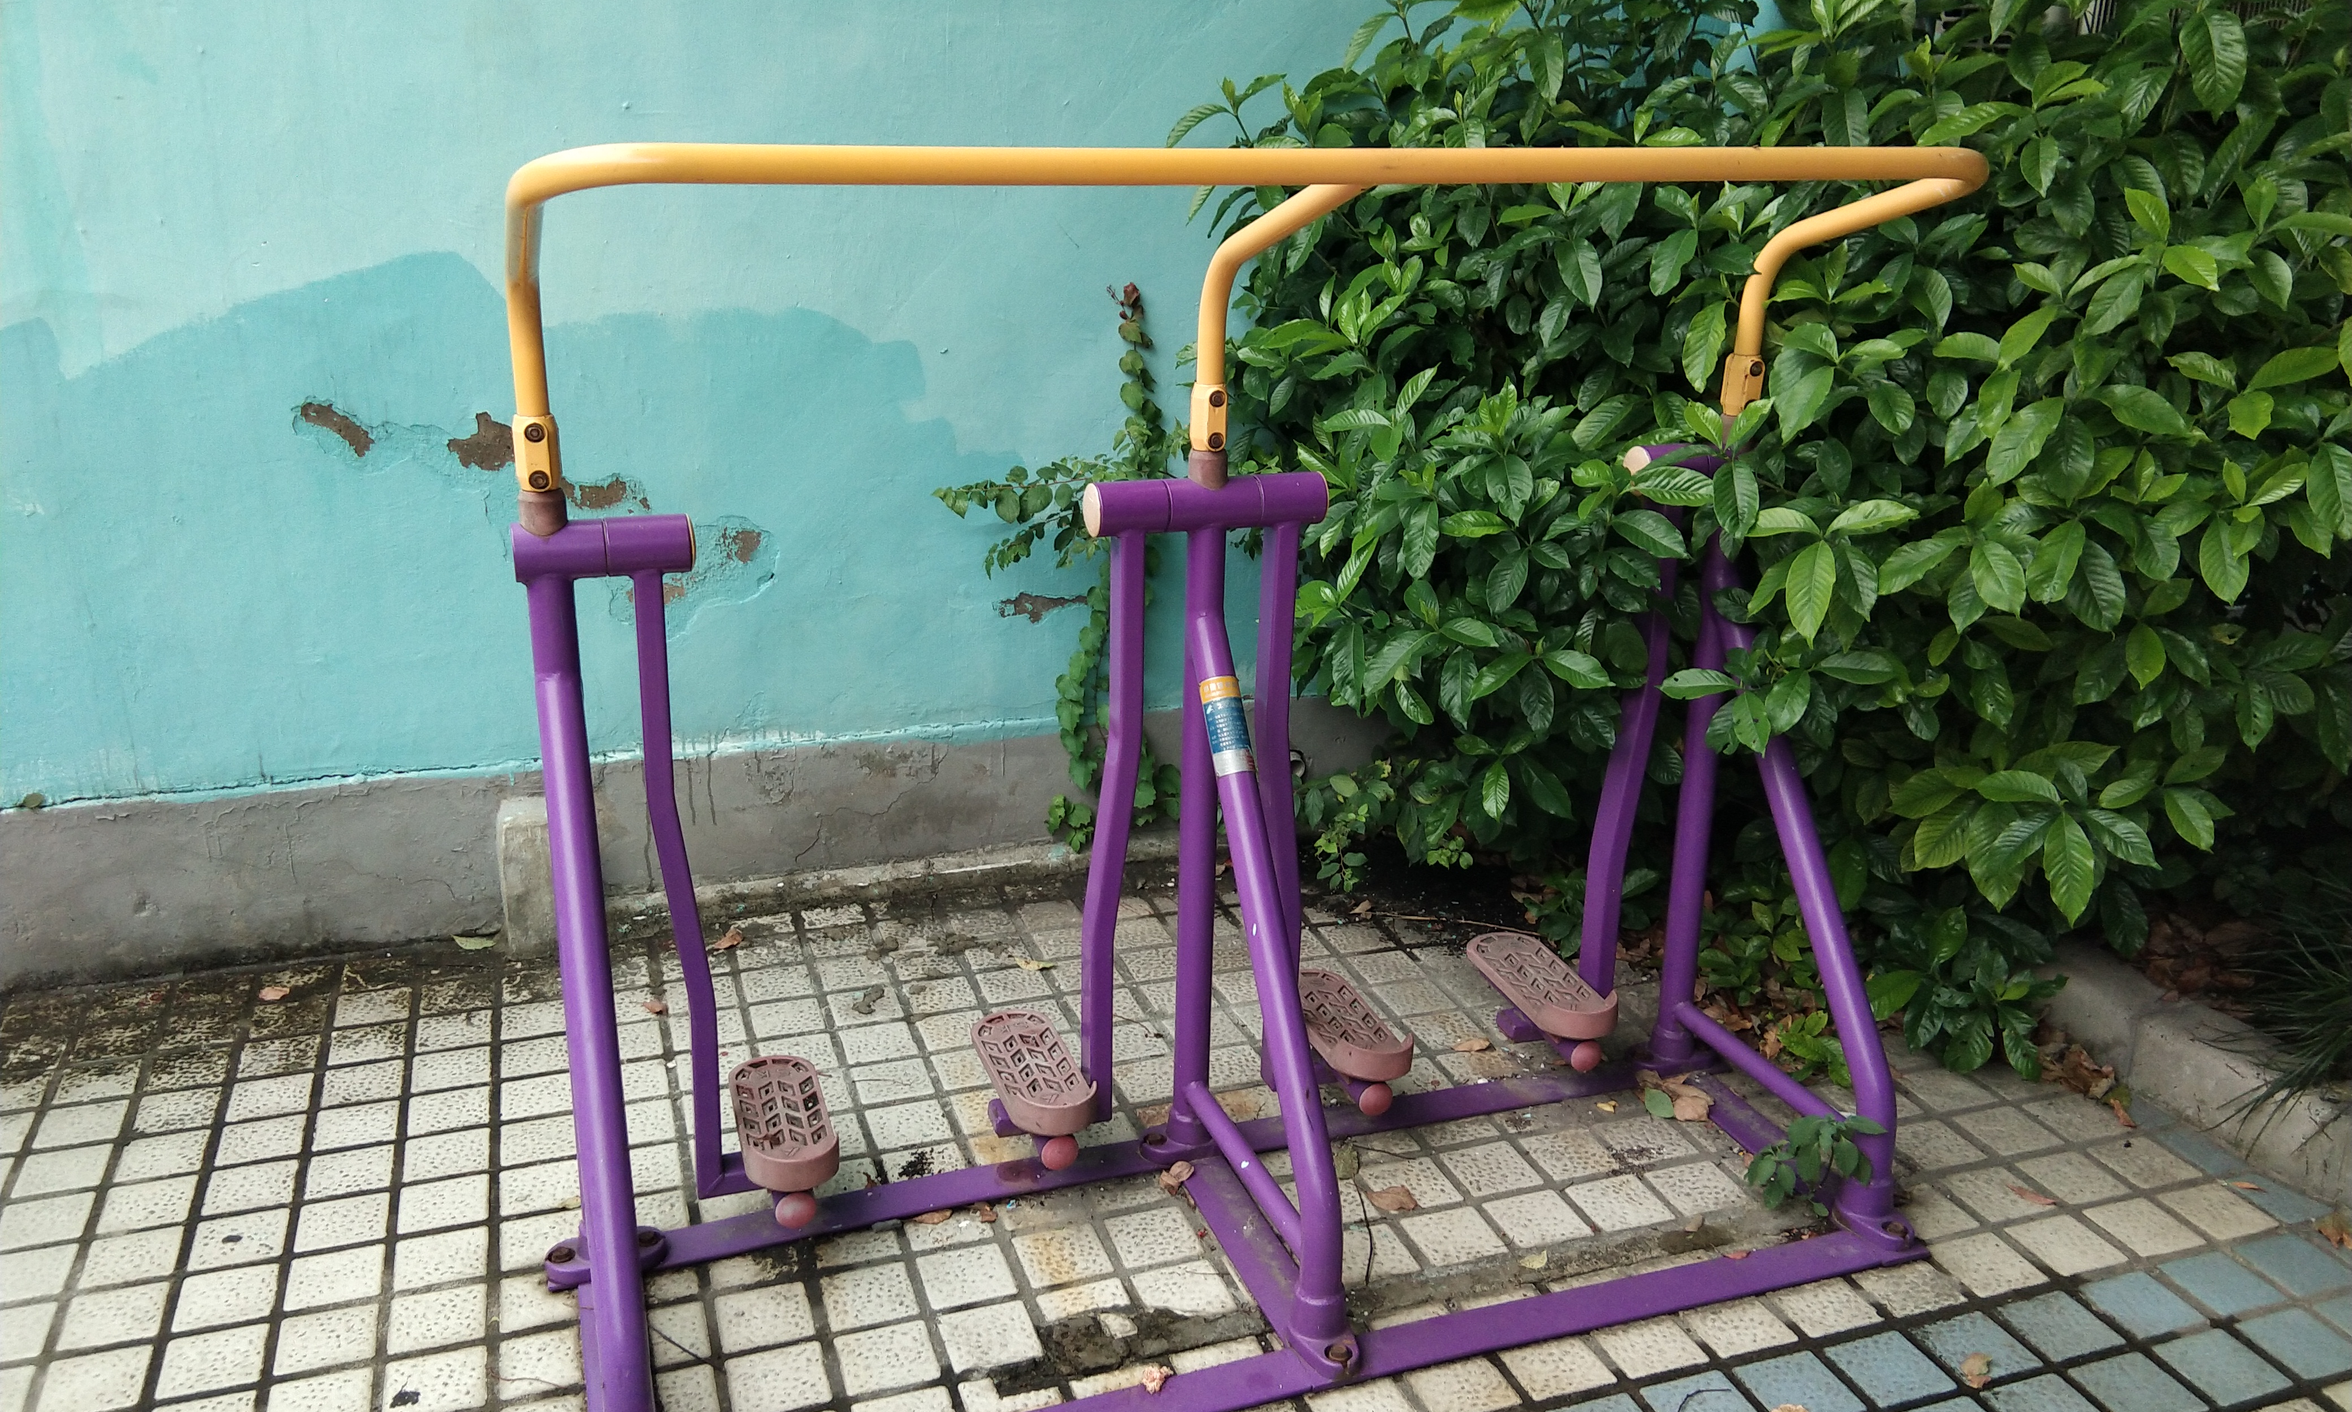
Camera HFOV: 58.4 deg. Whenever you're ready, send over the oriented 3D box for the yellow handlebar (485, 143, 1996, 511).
[{"bbox_3d":[0.096,-0.412,2.287,1.577,0.398,0.427,-6,19,-19],"label":"yellow handlebar"}]

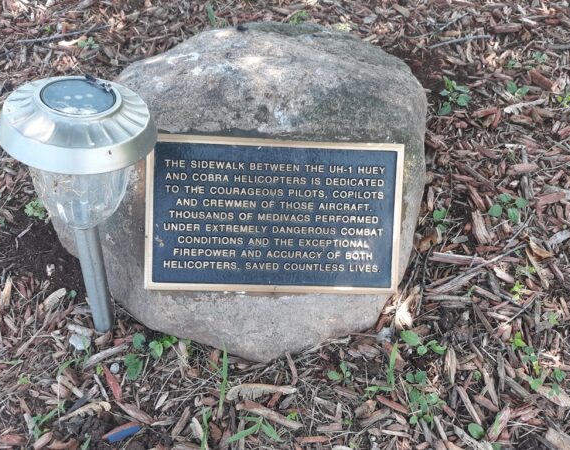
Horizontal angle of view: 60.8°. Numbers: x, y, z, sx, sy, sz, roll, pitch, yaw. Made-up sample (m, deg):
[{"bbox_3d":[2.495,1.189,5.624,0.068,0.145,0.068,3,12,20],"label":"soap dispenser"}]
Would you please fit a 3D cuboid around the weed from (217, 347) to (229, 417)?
[{"bbox_3d":[-0.074,0.189,0.585,0.015,0.060,0.070,8,49,0],"label":"weed"}]

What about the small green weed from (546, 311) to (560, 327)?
[{"bbox_3d":[0.395,0.138,0.717,0.021,0.014,0.025,8,49,0],"label":"small green weed"}]

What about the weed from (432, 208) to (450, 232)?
[{"bbox_3d":[0.264,-0.008,0.822,0.030,0.024,0.045,8,49,0],"label":"weed"}]

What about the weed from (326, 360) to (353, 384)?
[{"bbox_3d":[0.071,0.191,0.629,0.031,0.019,0.030,8,49,0],"label":"weed"}]

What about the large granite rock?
[{"bbox_3d":[-0.051,-0.070,0.614,0.448,0.230,0.420,2,45,-4],"label":"large granite rock"}]

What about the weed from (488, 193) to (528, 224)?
[{"bbox_3d":[0.343,-0.025,0.747,0.059,0.023,0.047,6,45,0],"label":"weed"}]

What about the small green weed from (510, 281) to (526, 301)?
[{"bbox_3d":[0.356,0.100,0.743,0.025,0.018,0.033,8,49,0],"label":"small green weed"}]

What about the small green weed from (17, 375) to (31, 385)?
[{"bbox_3d":[-0.275,0.163,0.513,0.014,0.006,0.008,6,45,0],"label":"small green weed"}]

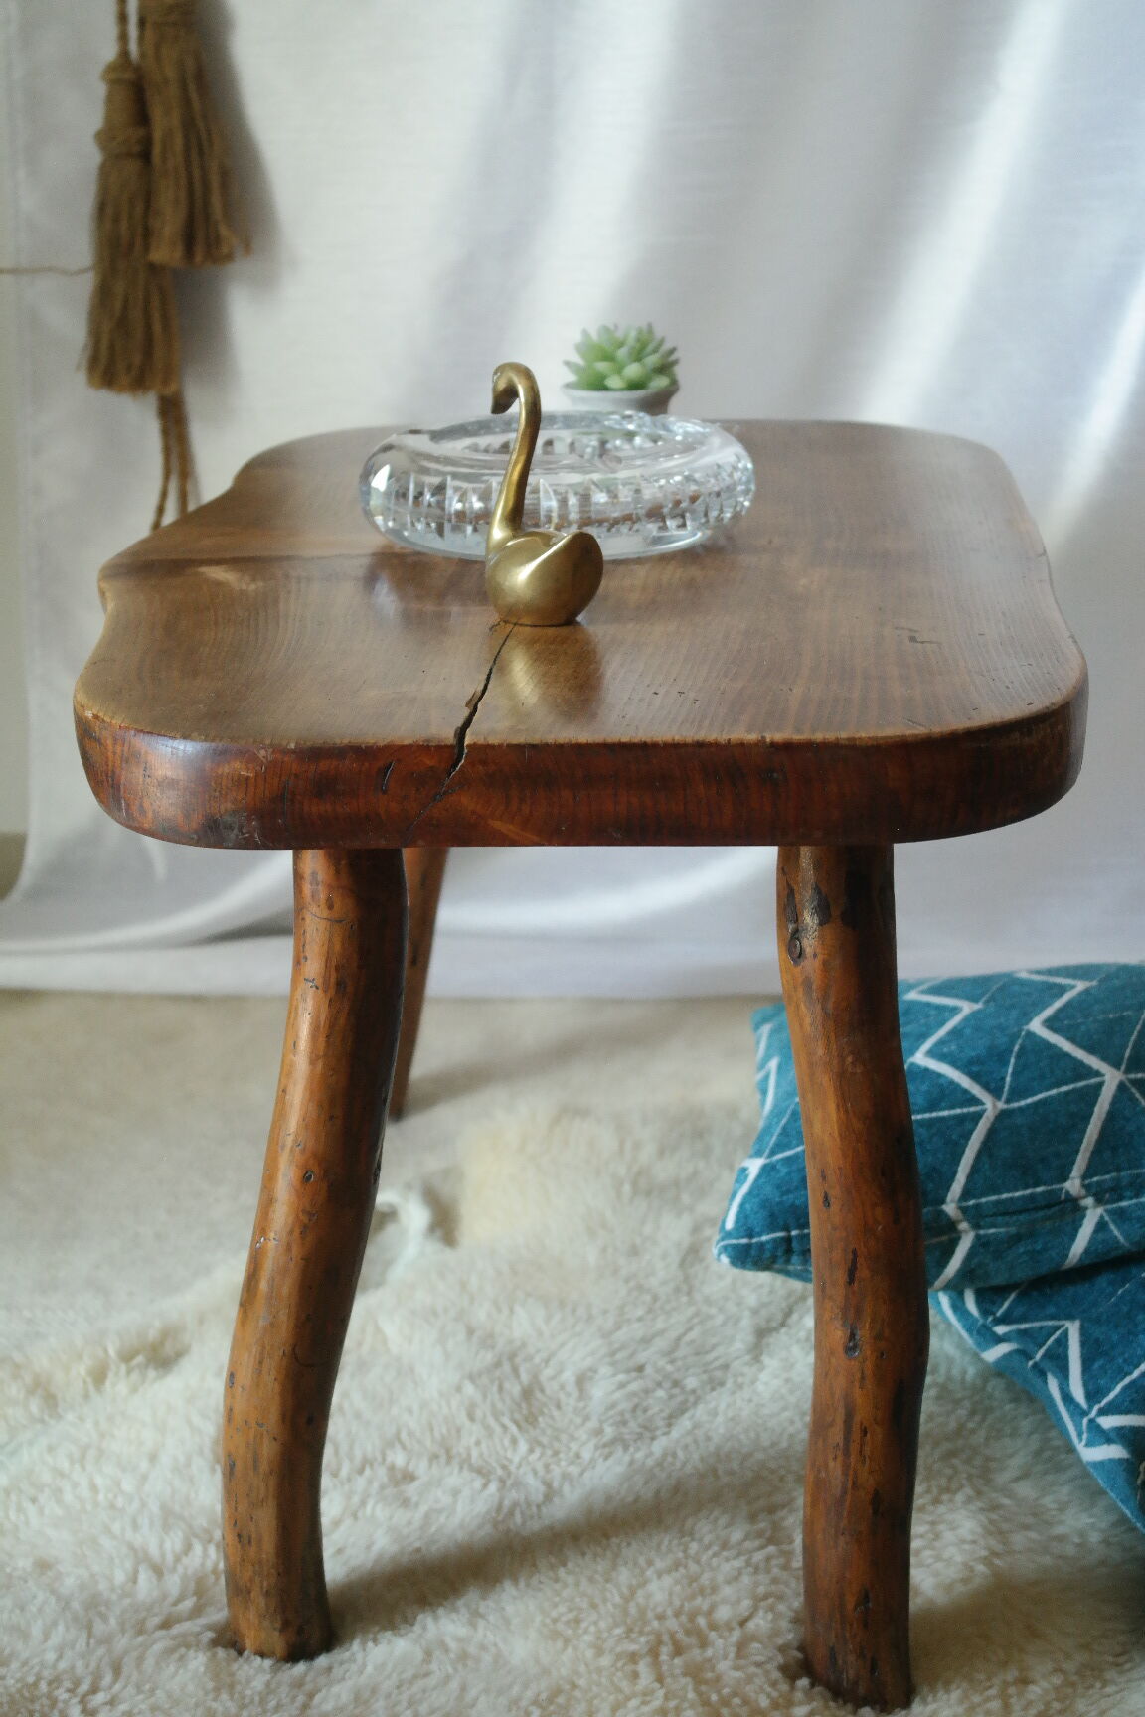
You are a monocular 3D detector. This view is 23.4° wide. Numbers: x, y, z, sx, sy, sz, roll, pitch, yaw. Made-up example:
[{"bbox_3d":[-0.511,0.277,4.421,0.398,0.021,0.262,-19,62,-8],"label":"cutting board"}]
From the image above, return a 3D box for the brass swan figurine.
[{"bbox_3d":[-0.012,-0.151,1.133,0.042,0.105,0.060,-15,23,-41],"label":"brass swan figurine"}]

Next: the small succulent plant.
[{"bbox_3d":[0.026,-0.273,1.498,0.063,0.041,0.063,0,17,0],"label":"small succulent plant"}]

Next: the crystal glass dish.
[{"bbox_3d":[-0.007,-0.179,1.321,0.188,0.047,0.188,0,17,0],"label":"crystal glass dish"}]

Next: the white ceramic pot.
[{"bbox_3d":[0.025,-0.236,1.509,0.064,0.047,0.064,0,17,0],"label":"white ceramic pot"}]

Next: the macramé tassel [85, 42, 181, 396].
[{"bbox_3d":[-0.279,-0.406,1.758,0.060,0.222,0.055,0,17,0],"label":"macramé tassel"}]

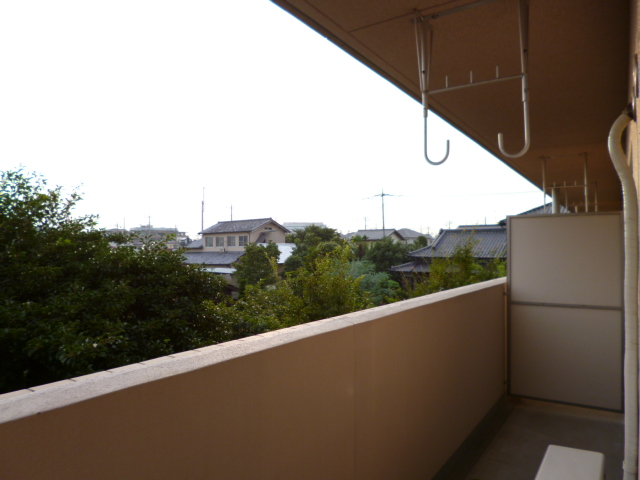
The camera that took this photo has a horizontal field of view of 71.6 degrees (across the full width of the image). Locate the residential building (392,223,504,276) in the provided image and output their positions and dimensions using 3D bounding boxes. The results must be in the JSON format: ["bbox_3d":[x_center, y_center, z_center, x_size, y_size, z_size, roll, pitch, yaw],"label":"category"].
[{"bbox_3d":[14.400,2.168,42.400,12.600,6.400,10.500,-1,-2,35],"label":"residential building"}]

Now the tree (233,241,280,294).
[{"bbox_3d":[-5.939,2.729,41.500,4.400,5.400,4.300,0,-2,0],"label":"tree"}]

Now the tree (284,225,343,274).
[{"bbox_3d":[-0.667,1.988,45.500,5.800,7.050,5.500,0,-2,0],"label":"tree"}]

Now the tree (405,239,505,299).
[{"bbox_3d":[6.353,2.369,20.500,4.200,4.900,3.600,0,-2,0],"label":"tree"}]

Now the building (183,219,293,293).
[{"bbox_3d":[-9.600,1.735,51.500,10.800,7.950,8.000,-2,-2,40],"label":"building"}]

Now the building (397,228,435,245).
[{"bbox_3d":[15.467,2.180,75.000,8.000,8.100,7.000,-1,-2,35],"label":"building"}]

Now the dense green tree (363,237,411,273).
[{"bbox_3d":[6.894,2.570,46.000,4.900,5.850,4.700,0,-2,0],"label":"dense green tree"}]

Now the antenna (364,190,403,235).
[{"bbox_3d":[7.299,-3.176,51.000,4.300,5.400,1.300,0,-2,0],"label":"antenna"}]

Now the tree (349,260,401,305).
[{"bbox_3d":[3.316,3.155,27.000,3.200,3.700,3.100,0,-2,0],"label":"tree"}]

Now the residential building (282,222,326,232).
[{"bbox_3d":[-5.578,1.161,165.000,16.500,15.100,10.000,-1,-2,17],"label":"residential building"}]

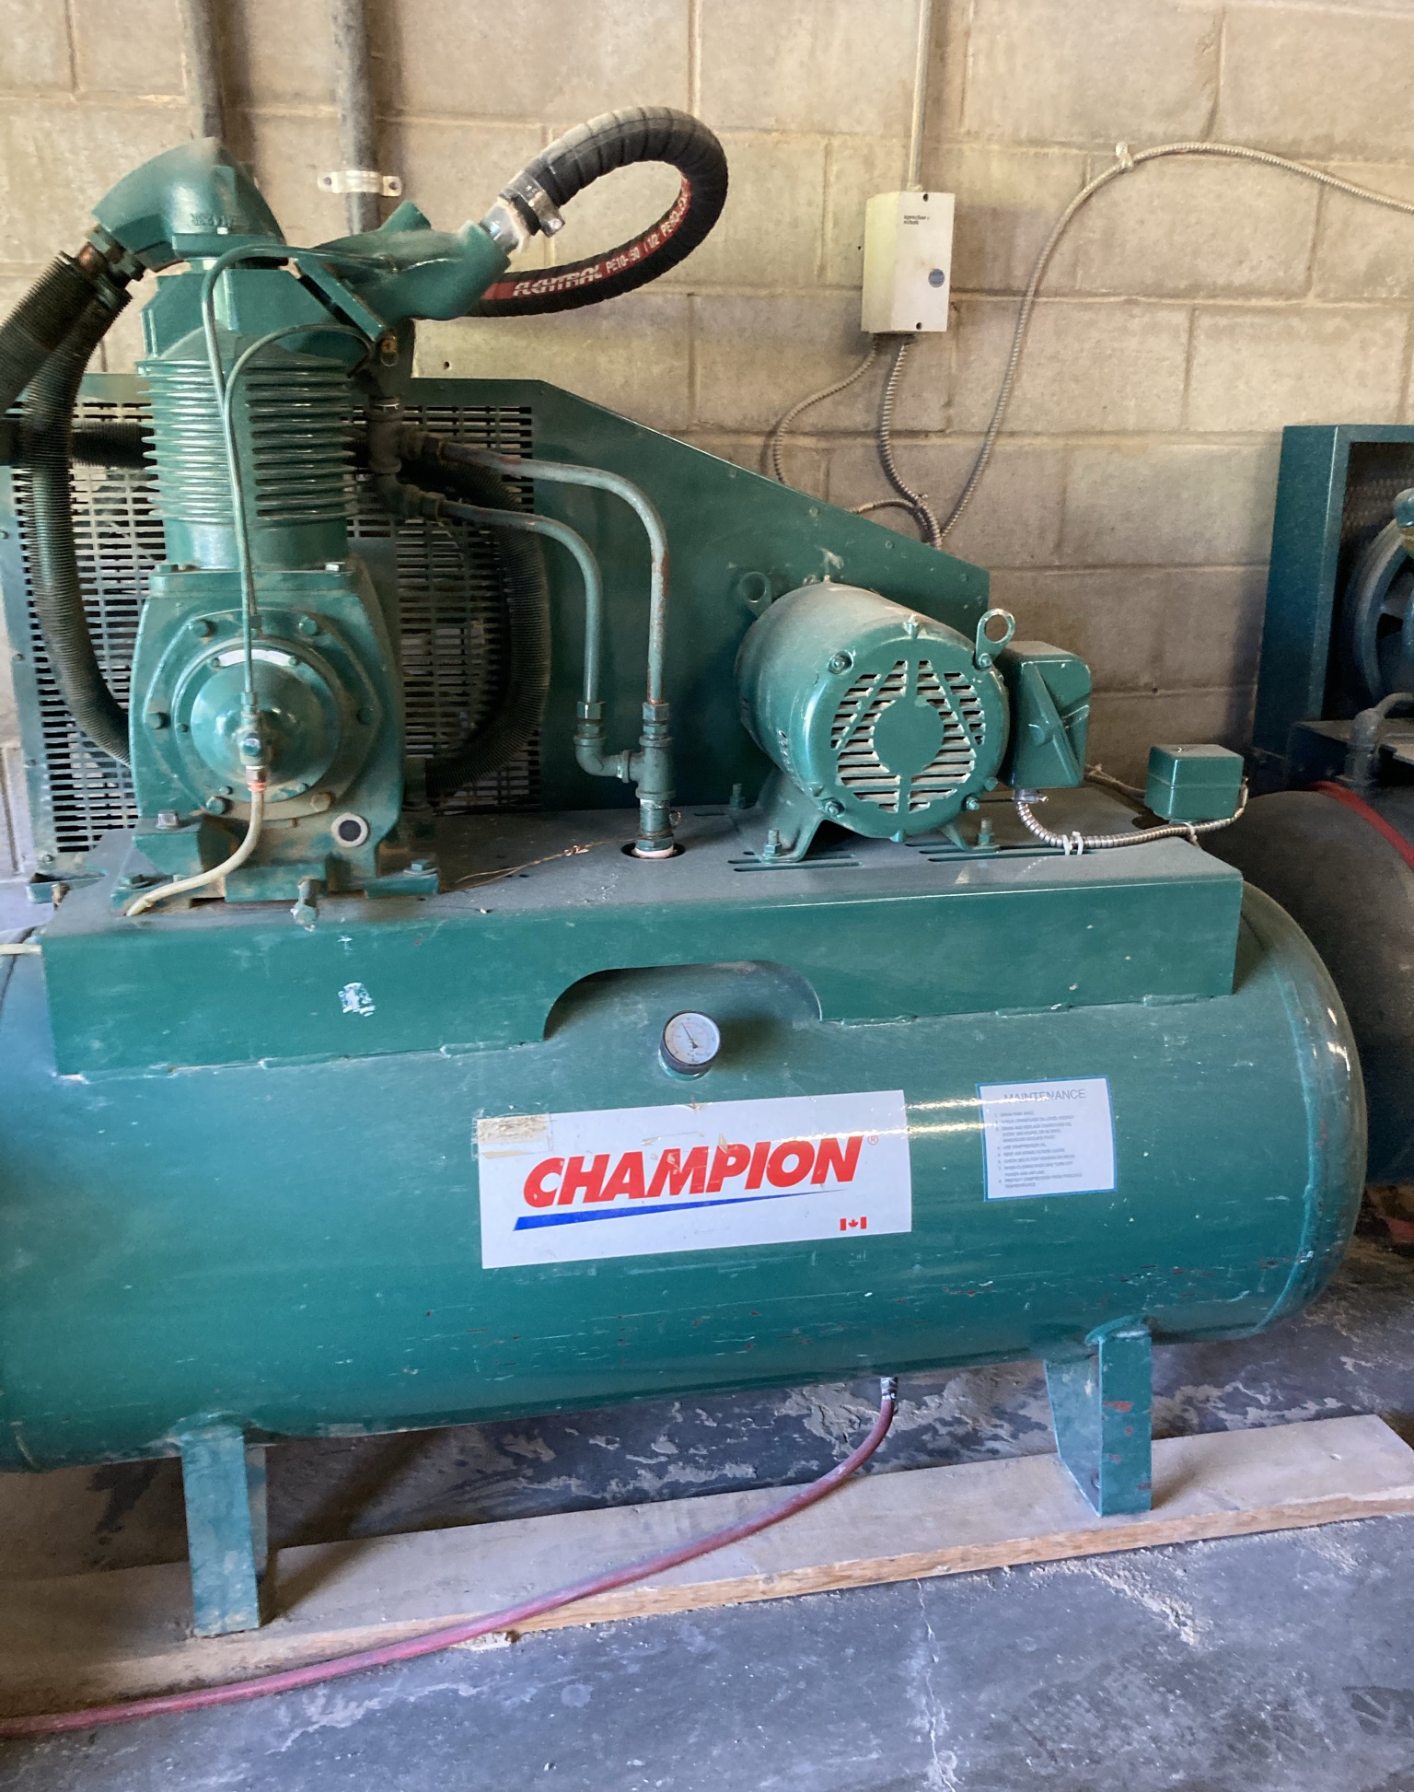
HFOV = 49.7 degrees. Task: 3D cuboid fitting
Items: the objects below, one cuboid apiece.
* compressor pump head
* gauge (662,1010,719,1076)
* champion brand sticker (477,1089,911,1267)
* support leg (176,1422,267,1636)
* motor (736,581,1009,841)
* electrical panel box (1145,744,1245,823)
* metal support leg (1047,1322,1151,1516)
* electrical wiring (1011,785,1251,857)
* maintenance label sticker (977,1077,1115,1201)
[{"bbox_3d":[-0.320,-0.392,1.561,0.690,0.750,0.380,-3,16,-10],"label":"compressor pump head"},{"bbox_3d":[-0.021,0.150,1.525,0.056,0.056,0.050,-3,-23,-10],"label":"gauge"},{"bbox_3d":[-0.007,0.283,1.530,0.438,0.149,0.010,-3,0,-10],"label":"champion brand sticker"},{"bbox_3d":[-0.528,0.629,1.674,0.068,0.268,0.190,-3,16,-10],"label":"support leg"},{"bbox_3d":[0.191,-0.209,1.750,0.245,0.250,0.290,-3,16,-10],"label":"motor"},{"bbox_3d":[0.581,-0.138,1.819,0.079,0.068,0.082,-1,16,-4],"label":"electrical panel box"},{"bbox_3d":[0.480,0.577,1.853,0.066,0.268,0.190,-3,16,-10],"label":"metal support leg"},{"bbox_3d":[0.493,-0.101,1.755,0.285,0.075,0.090,-3,16,-10],"label":"electrical wiring"},{"bbox_3d":[0.357,0.254,1.594,0.147,0.124,0.007,-3,-2,-10],"label":"maintenance label sticker"}]

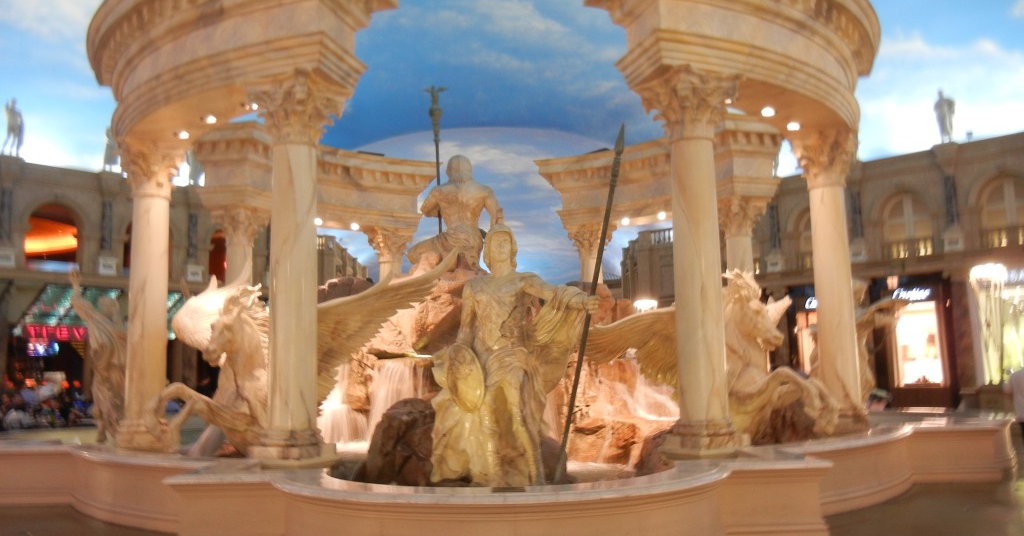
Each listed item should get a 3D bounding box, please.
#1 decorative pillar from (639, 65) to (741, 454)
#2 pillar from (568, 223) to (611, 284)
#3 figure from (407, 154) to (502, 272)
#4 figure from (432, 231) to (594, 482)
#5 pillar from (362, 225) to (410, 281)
[{"bbox_3d":[2.133,-0.118,10.213,0.825,4.275,0.825,2,-8,-26],"label":"decorative pillar"},{"bbox_3d":[1.875,1.145,20.024,0.825,4.275,0.825,-4,-8,23],"label":"pillar"},{"bbox_3d":[-0.996,-0.851,15.386,1.620,2.288,1.500,1,-8,-17],"label":"figure"},{"bbox_3d":[0.003,0.717,7.923,1.395,2.285,1.275,-1,-7,-2],"label":"figure"},{"bbox_3d":[-2.731,1.224,19.893,0.825,4.275,0.825,2,-8,-26],"label":"pillar"}]

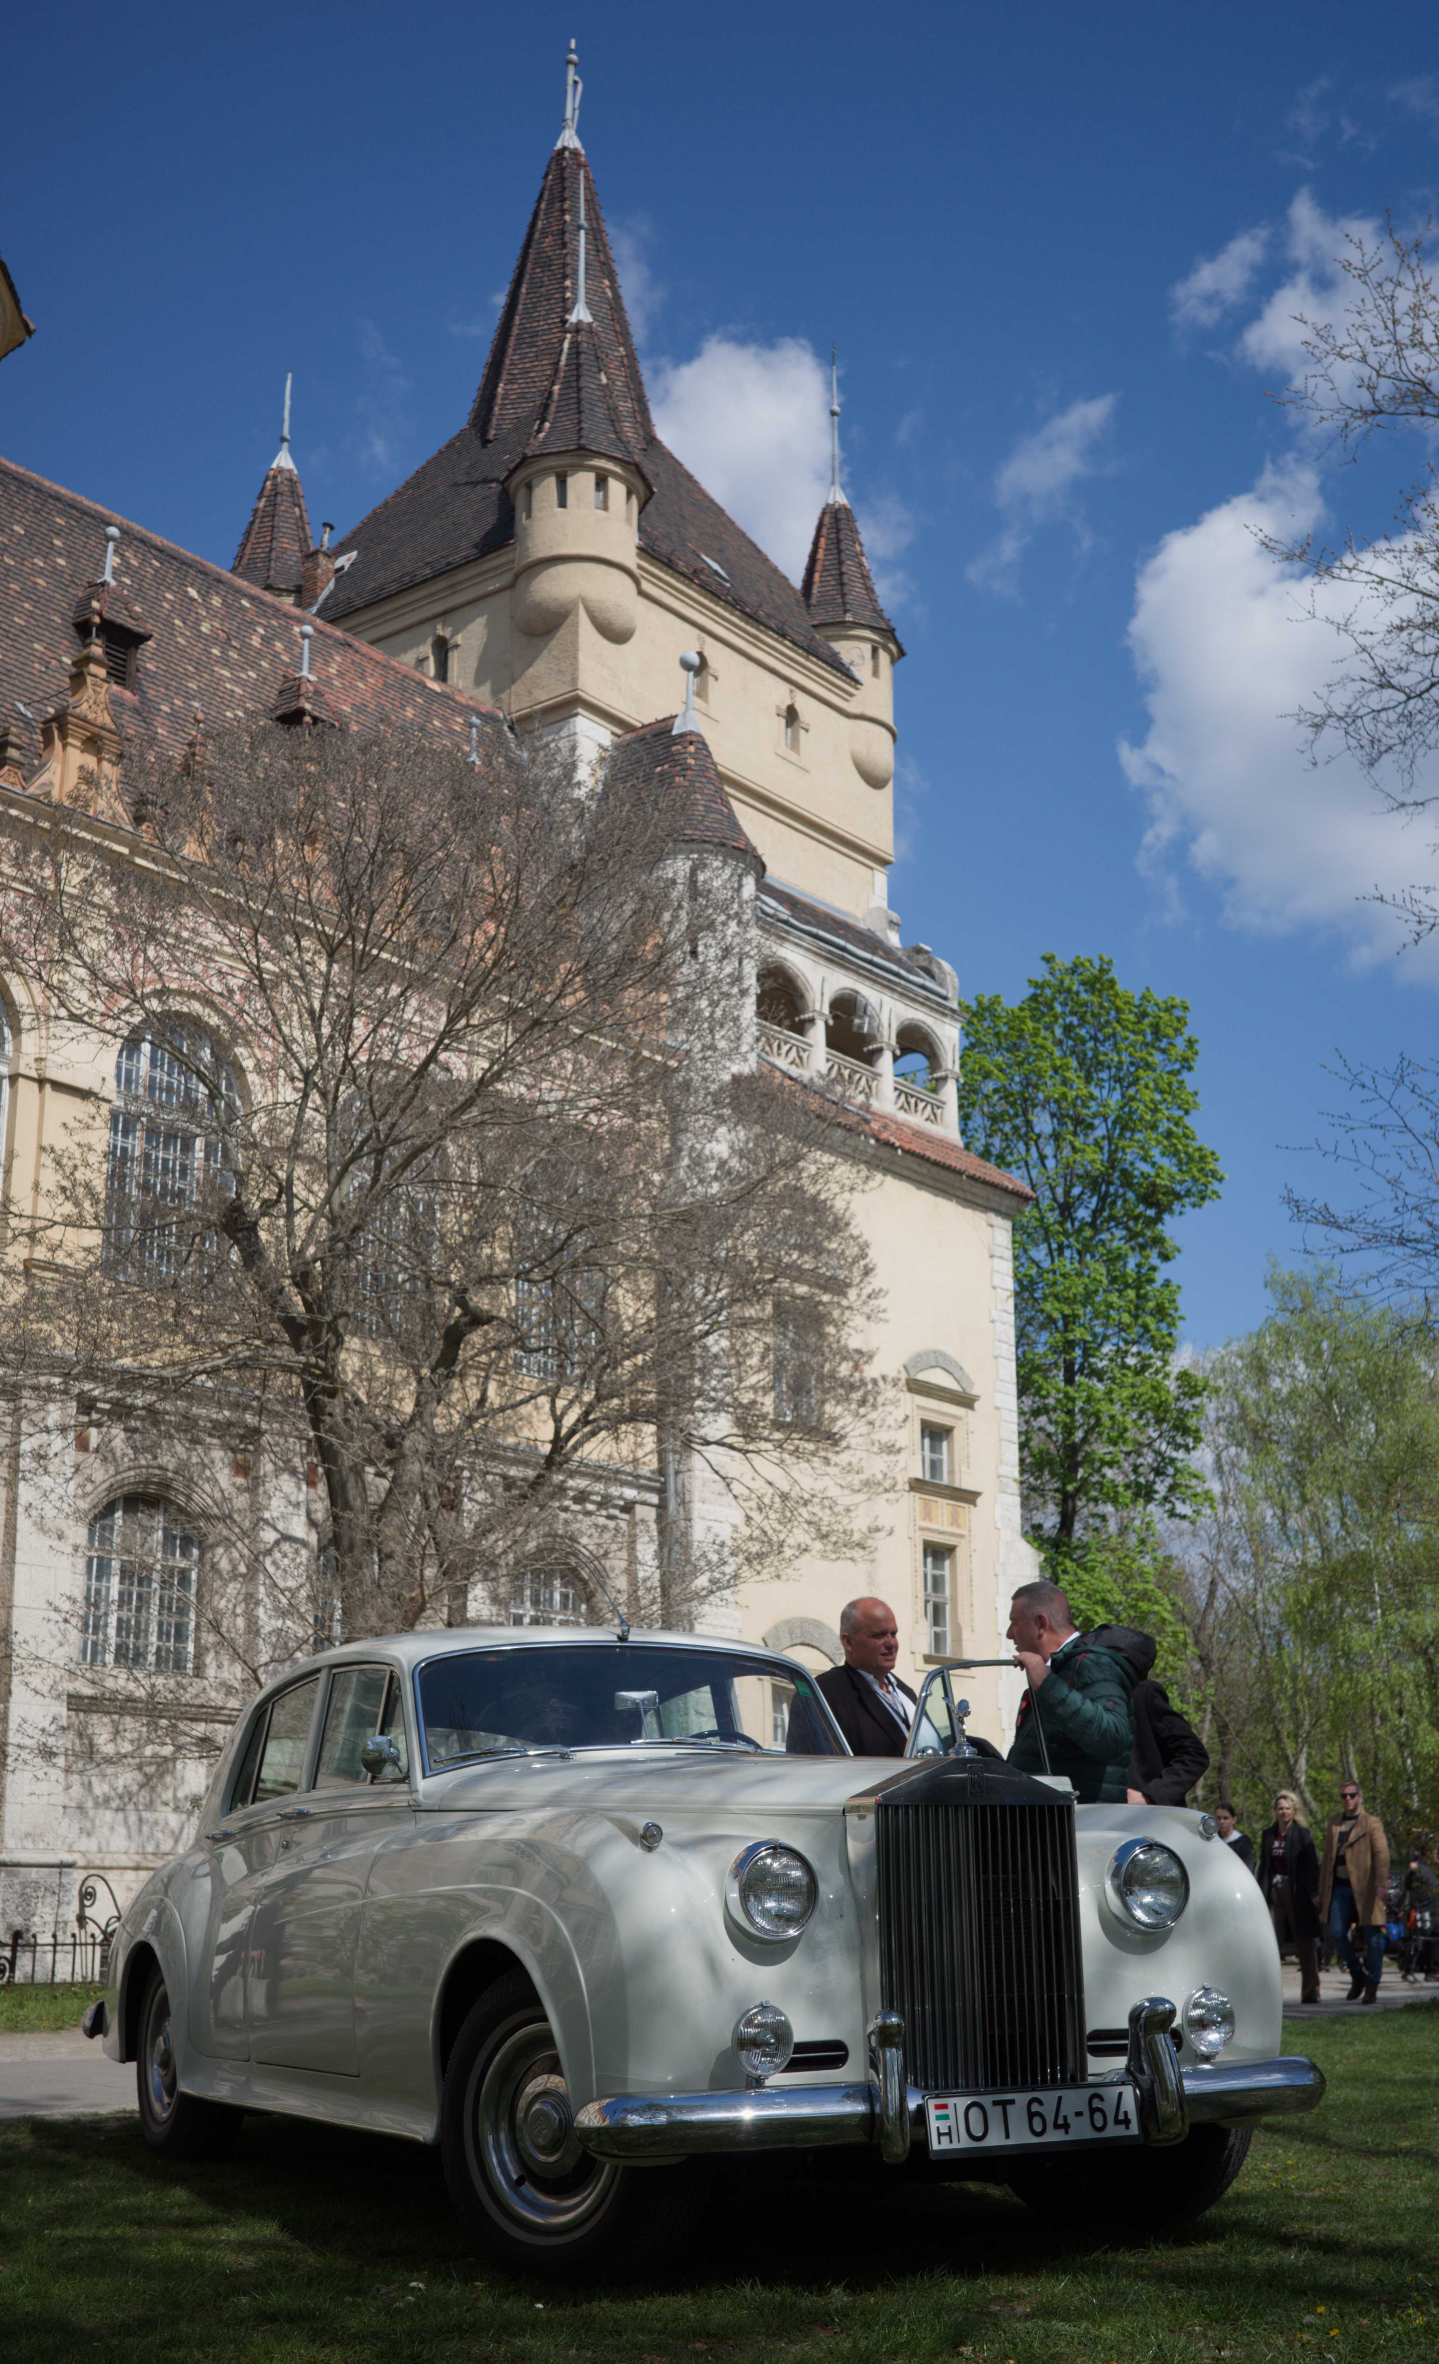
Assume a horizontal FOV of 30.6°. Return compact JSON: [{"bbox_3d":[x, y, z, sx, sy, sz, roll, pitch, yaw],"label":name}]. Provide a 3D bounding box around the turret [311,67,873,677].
[{"bbox_3d":[-3.673,-19.830,63.710,11.050,17.870,11.637,-12,-20,36],"label":"turret"}]

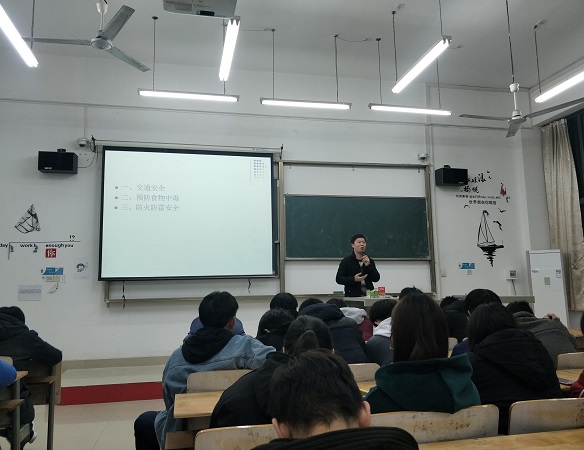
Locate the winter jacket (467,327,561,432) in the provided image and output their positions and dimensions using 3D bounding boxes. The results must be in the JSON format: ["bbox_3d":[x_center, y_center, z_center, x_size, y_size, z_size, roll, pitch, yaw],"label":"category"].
[{"bbox_3d":[0.976,0.715,1.888,0.460,0.560,0.420,1,-8,-18],"label":"winter jacket"}]

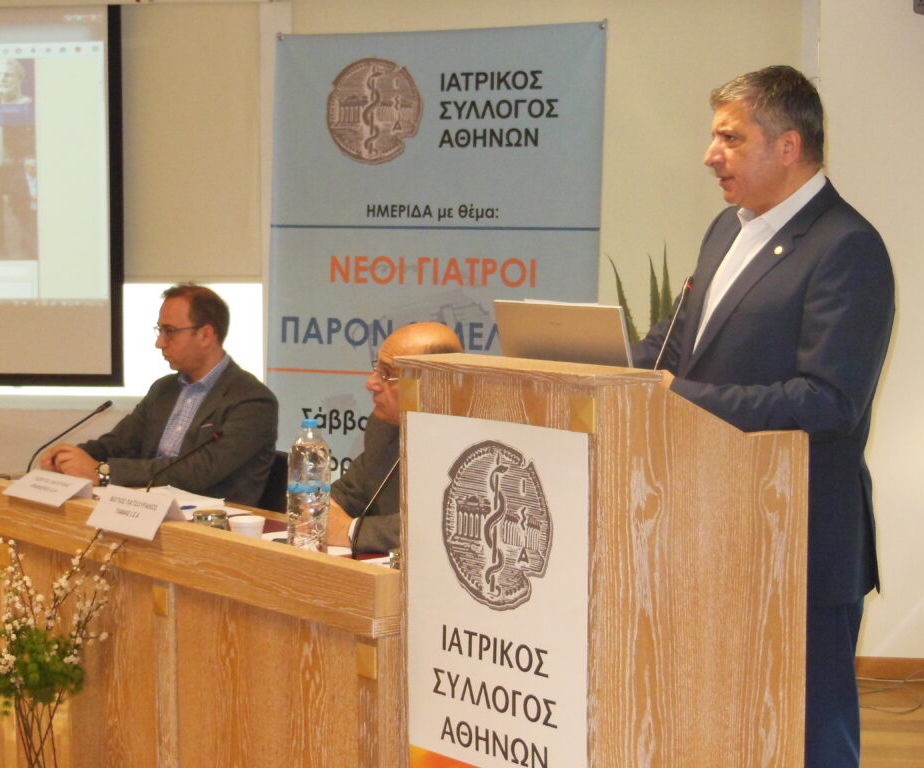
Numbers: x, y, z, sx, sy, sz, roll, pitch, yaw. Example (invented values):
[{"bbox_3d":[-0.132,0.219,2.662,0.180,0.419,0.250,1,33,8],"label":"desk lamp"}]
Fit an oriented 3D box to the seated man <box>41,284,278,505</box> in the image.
[{"bbox_3d":[-0.800,0.388,5.476,0.680,1.300,0.520,-3,6,-34],"label":"seated man"}]

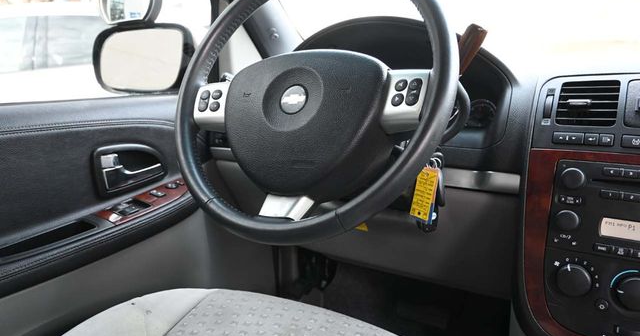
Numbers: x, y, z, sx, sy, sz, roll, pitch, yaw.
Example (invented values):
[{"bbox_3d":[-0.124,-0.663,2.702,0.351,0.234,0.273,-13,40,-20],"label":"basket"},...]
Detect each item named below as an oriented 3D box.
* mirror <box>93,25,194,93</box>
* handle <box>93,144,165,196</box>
[{"bbox_3d":[-0.394,-0.244,1.085,0.225,0.150,0.100,2,12,15],"label":"mirror"},{"bbox_3d":[-0.325,0.003,0.820,0.030,0.075,0.132,6,13,30],"label":"handle"}]

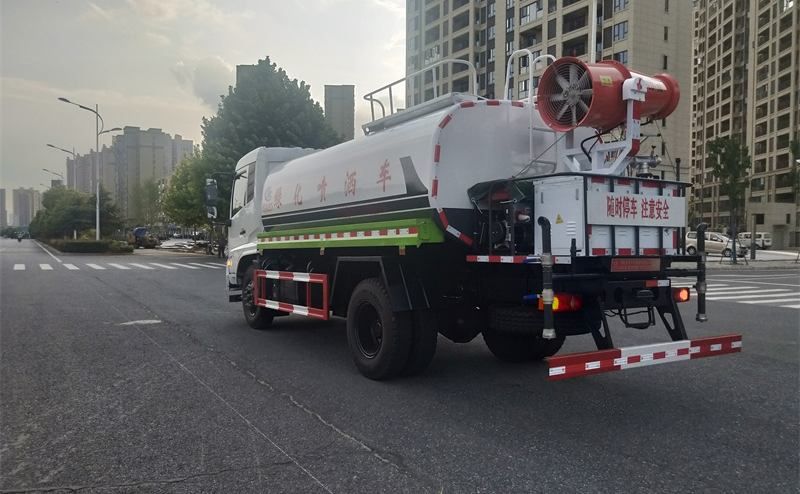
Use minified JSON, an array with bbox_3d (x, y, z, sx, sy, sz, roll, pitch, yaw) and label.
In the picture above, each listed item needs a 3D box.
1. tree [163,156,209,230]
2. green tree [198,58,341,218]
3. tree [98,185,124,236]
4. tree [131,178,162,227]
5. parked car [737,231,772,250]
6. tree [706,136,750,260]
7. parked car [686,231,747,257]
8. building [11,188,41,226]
[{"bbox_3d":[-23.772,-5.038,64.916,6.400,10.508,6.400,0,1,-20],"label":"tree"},{"bbox_3d":[-10.055,-7.122,44.877,10.800,15.426,10.300,0,1,-13],"label":"green tree"},{"bbox_3d":[-28.336,-2.809,55.950,3.500,6.301,3.500,0,1,-27],"label":"tree"},{"bbox_3d":[-38.588,-5.398,87.917,5.000,10.373,5.000,0,1,-24],"label":"tree"},{"bbox_3d":[39.964,-0.678,65.485,1.600,1.920,3.900,0,1,-20],"label":"parked car"},{"bbox_3d":[17.437,-2.489,30.546,2.500,6.779,2.500,1,1,30],"label":"tree"},{"bbox_3d":[24.105,-0.192,43.986,1.680,1.770,4.250,0,1,-37],"label":"parked car"},{"bbox_3d":[-465.299,-42.410,719.512,30.000,60.966,18.000,0,1,-33],"label":"building"}]

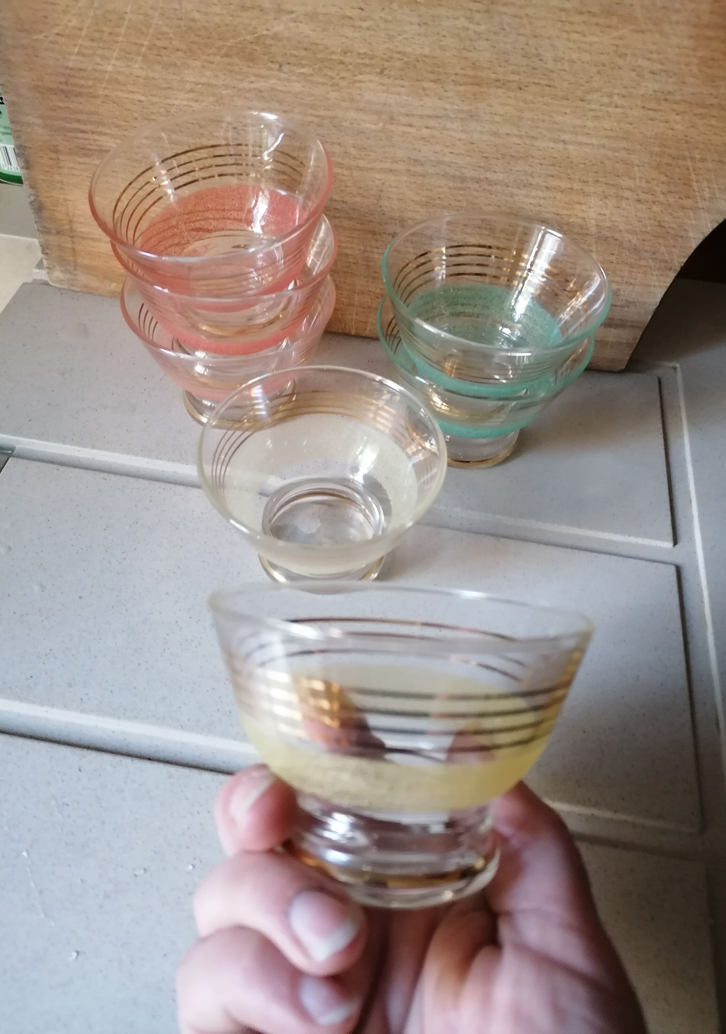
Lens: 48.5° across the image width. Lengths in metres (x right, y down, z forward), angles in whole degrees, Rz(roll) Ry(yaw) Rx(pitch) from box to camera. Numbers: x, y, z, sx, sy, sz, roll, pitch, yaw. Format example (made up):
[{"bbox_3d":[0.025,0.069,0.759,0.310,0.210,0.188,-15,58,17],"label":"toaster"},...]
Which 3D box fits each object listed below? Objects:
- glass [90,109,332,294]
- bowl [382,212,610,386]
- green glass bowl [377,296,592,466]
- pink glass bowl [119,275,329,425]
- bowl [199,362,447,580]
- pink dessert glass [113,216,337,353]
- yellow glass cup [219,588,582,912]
[{"bbox_3d":[-0.051,-0.100,0.295,0.082,0.053,0.082,-2,58,0],"label":"glass"},{"bbox_3d":[0.046,-0.070,0.310,0.082,0.053,0.082,7,51,0],"label":"bowl"},{"bbox_3d":[0.045,-0.056,0.328,0.082,0.053,0.082,1,51,-2],"label":"green glass bowl"},{"bbox_3d":[-0.053,-0.071,0.335,0.082,0.053,0.082,1,51,-2],"label":"pink glass bowl"},{"bbox_3d":[-0.014,-0.006,0.285,0.082,0.053,0.082,1,51,-2],"label":"bowl"},{"bbox_3d":[-0.052,-0.086,0.318,0.082,0.053,0.082,6,48,0],"label":"pink dessert glass"},{"bbox_3d":[0.006,0.046,0.176,0.082,0.082,0.053,4,92,0],"label":"yellow glass cup"}]

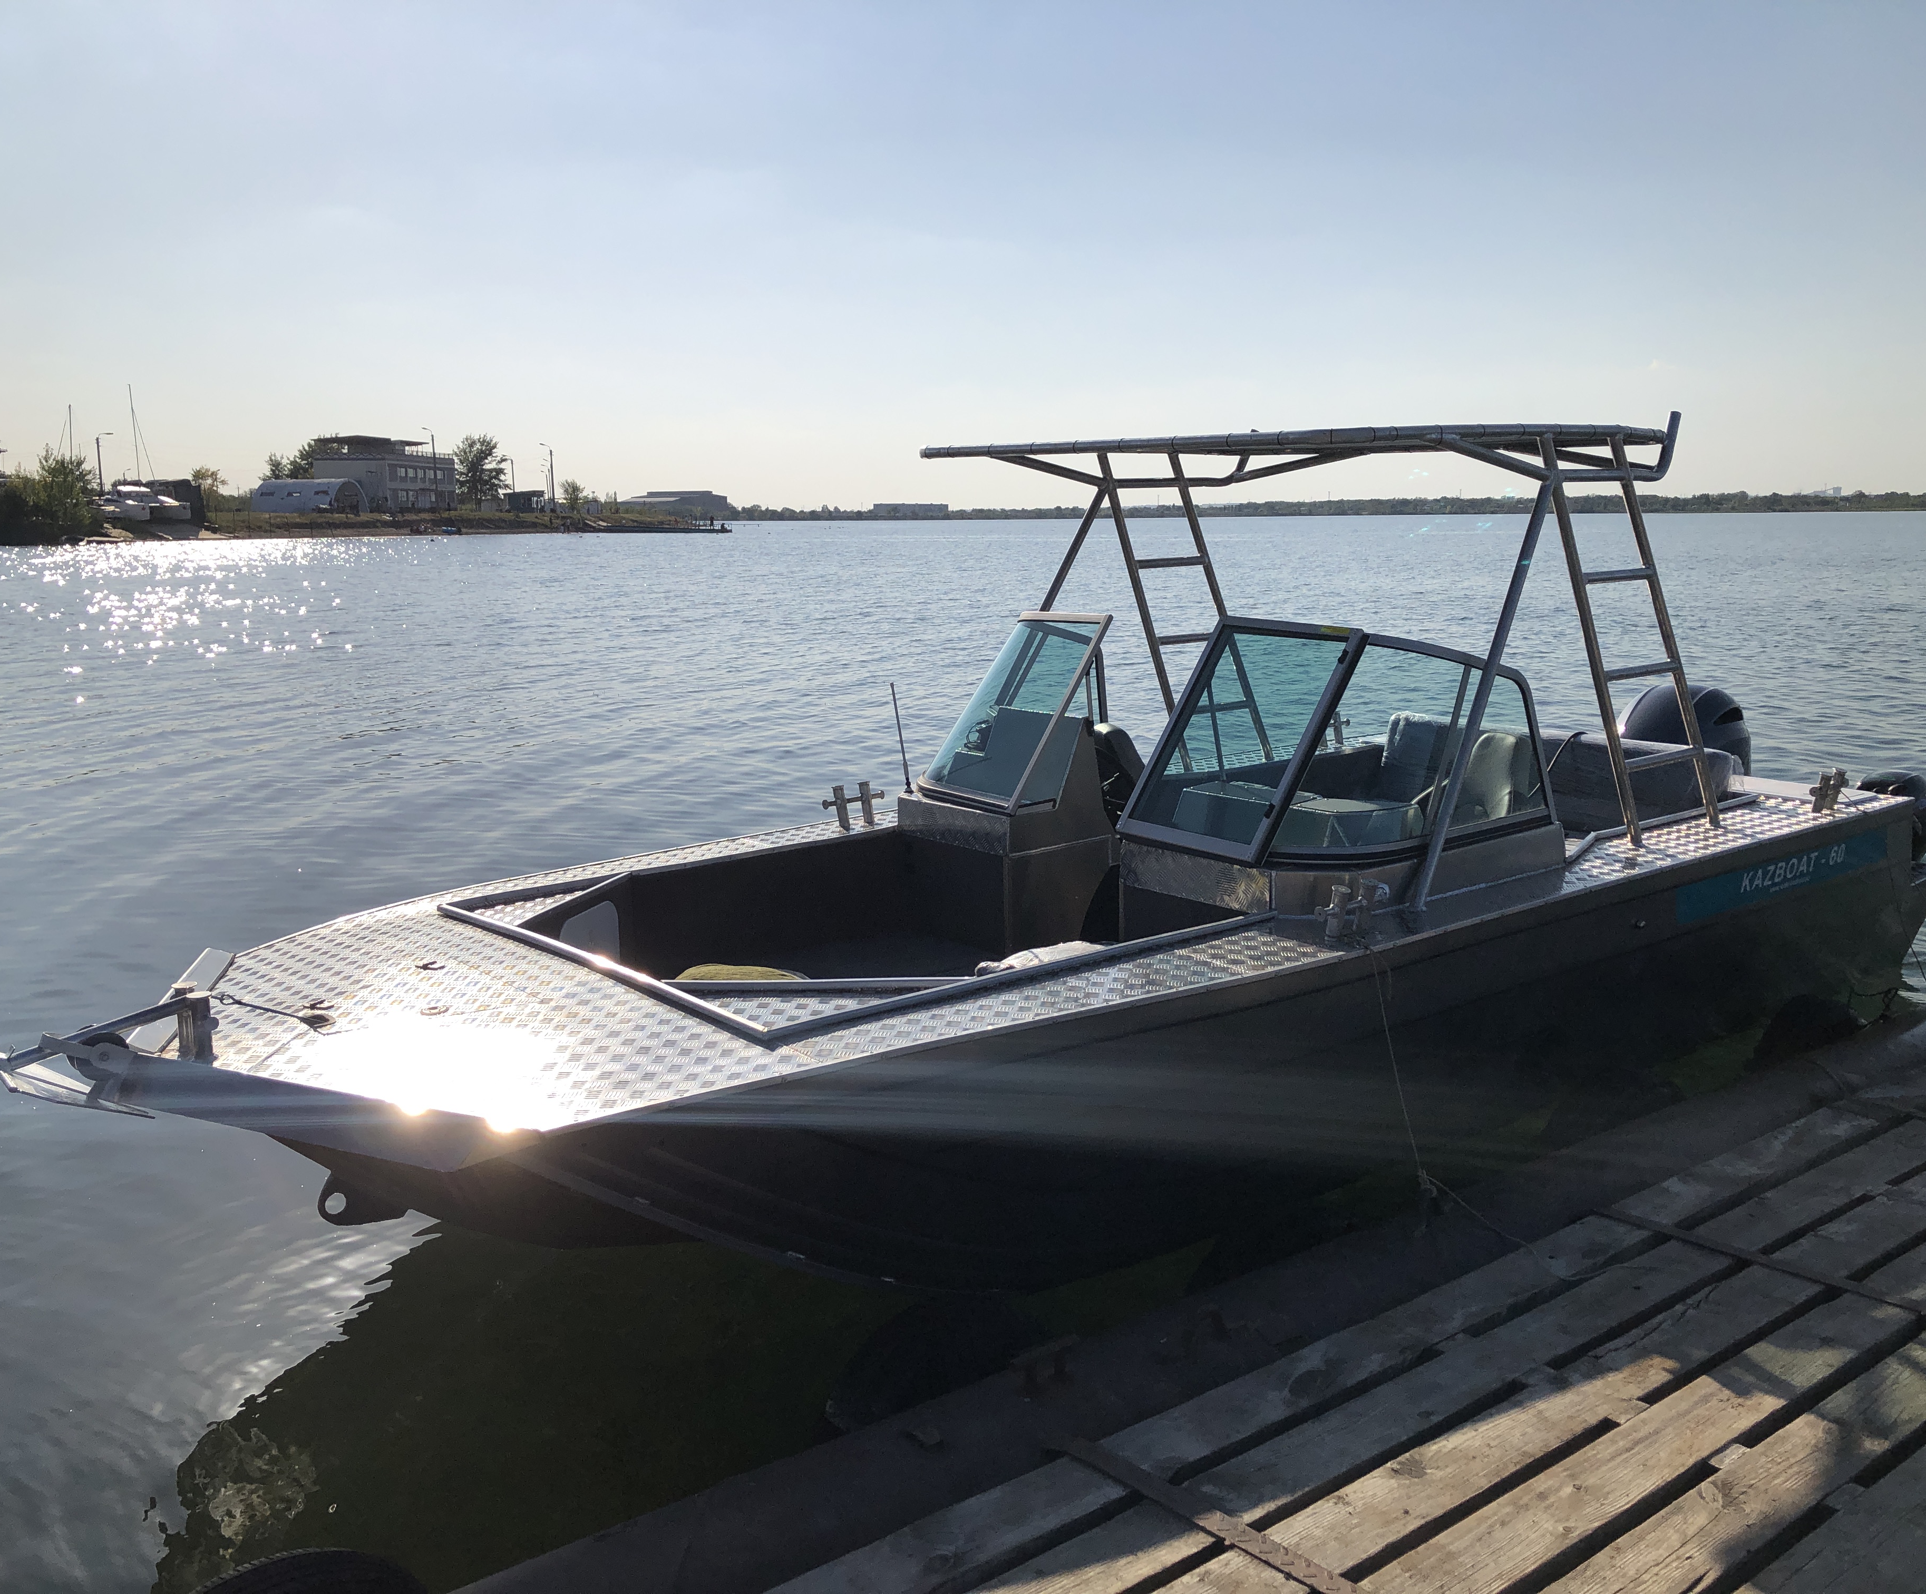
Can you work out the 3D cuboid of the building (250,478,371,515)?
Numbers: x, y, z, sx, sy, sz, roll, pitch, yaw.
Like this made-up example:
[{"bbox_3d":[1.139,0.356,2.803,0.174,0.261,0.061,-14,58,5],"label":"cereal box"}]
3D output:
[{"bbox_3d":[-79.235,-36.486,208.487,12.300,4.400,7.800,2,10,14],"label":"building"}]

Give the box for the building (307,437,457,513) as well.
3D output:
[{"bbox_3d":[-76.003,-42.418,225.806,11.400,10.000,16.500,2,10,14],"label":"building"}]

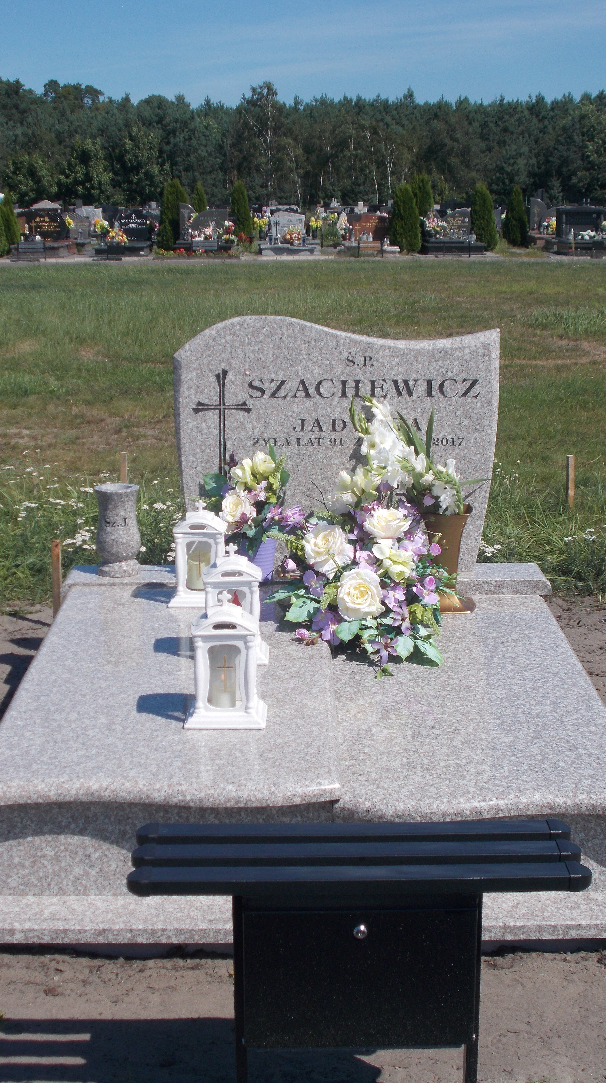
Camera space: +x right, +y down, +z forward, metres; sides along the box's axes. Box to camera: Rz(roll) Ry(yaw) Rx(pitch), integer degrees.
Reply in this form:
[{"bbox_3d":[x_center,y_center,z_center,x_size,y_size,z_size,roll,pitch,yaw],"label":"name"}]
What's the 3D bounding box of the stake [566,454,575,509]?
[{"bbox_3d":[1.264,-0.282,7.397,0.037,0.254,0.037,0,13,0],"label":"stake"}]

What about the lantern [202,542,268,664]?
[{"bbox_3d":[-0.180,0.144,3.945,0.186,0.291,0.163,0,13,0],"label":"lantern"}]

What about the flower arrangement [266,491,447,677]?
[{"bbox_3d":[0.131,0.088,3.874,0.435,0.355,0.420,0,14,0],"label":"flower arrangement"}]

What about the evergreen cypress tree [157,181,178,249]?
[{"bbox_3d":[-3.316,-8.205,39.300,0.616,1.728,0.616,0,14,0],"label":"evergreen cypress tree"}]

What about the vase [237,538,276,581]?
[{"bbox_3d":[-0.140,0.045,4.382,0.128,0.115,0.128,0,14,0],"label":"vase"}]

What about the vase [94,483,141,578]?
[{"bbox_3d":[-0.523,-0.032,4.416,0.128,0.250,0.128,0,14,0],"label":"vase"}]

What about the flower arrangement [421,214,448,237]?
[{"bbox_3d":[3.149,-7.515,37.200,0.620,0.500,0.450,0,13,0],"label":"flower arrangement"}]

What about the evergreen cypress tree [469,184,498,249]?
[{"bbox_3d":[4.340,-7.778,37.500,0.670,1.580,0.670,0,13,0],"label":"evergreen cypress tree"}]

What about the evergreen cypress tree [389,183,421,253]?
[{"bbox_3d":[2.496,-7.923,38.300,0.787,1.664,0.787,0,14,0],"label":"evergreen cypress tree"}]

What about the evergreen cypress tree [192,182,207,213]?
[{"bbox_3d":[-2.816,-8.953,42.500,0.460,1.665,0.460,0,14,0],"label":"evergreen cypress tree"}]

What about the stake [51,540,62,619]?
[{"bbox_3d":[-0.900,0.156,5.720,0.033,0.335,0.033,0,13,0],"label":"stake"}]

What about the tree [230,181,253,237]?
[{"bbox_3d":[-1.520,-8.132,38.500,0.560,1.570,0.560,0,13,0],"label":"tree"}]

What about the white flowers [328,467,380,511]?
[{"bbox_3d":[0.151,-0.154,4.630,0.148,0.125,0.120,0,13,0],"label":"white flowers"}]

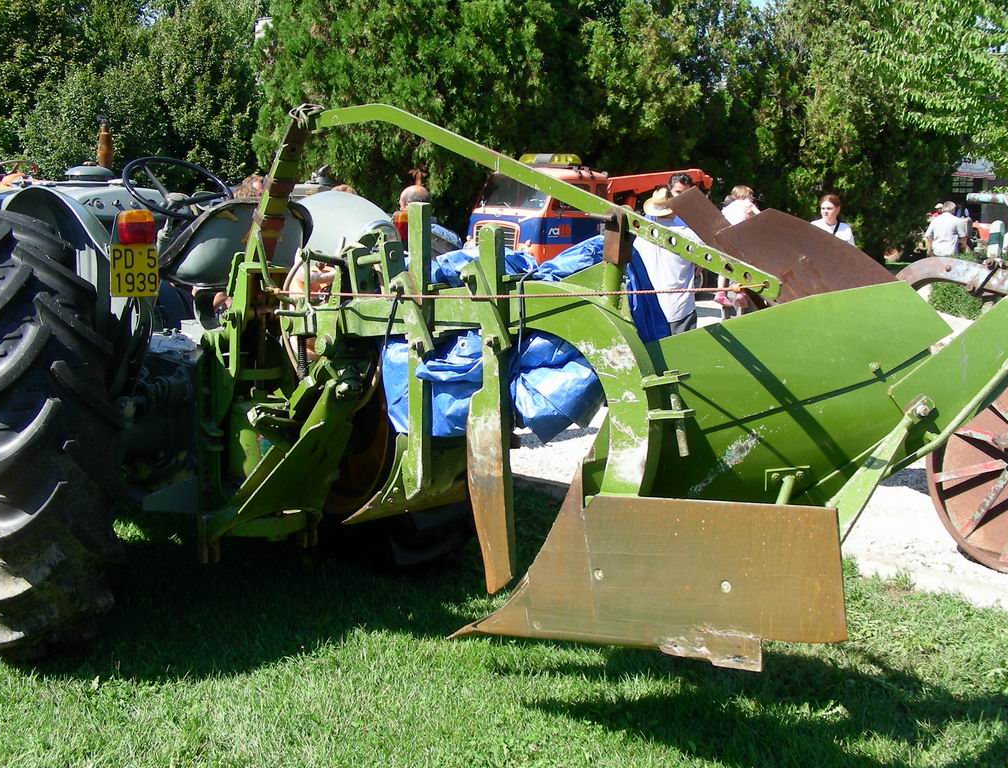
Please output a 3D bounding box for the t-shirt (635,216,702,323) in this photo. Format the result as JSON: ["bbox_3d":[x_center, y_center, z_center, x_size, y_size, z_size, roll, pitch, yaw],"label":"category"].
[{"bbox_3d":[1.200,-0.828,8.200,0.490,0.760,0.330,2,9,15],"label":"t-shirt"}]

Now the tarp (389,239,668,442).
[{"bbox_3d":[0.051,-0.126,3.100,0.800,0.520,0.360,6,11,35],"label":"tarp"}]

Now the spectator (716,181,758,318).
[{"bbox_3d":[1.877,-0.728,9.148,0.450,1.640,0.420,2,9,10],"label":"spectator"}]

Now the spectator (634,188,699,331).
[{"bbox_3d":[1.200,-0.606,8.307,0.500,1.660,0.350,2,9,15],"label":"spectator"}]

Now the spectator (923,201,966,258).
[{"bbox_3d":[6.402,-1.878,16.407,0.560,1.660,0.360,-1,9,-5],"label":"spectator"}]

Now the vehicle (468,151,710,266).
[{"bbox_3d":[1.758,-2.849,20.205,4.900,2.400,2.000,-8,12,-42],"label":"vehicle"}]

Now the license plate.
[{"bbox_3d":[-1.167,-0.360,3.550,0.165,0.165,0.012,-8,12,-41],"label":"license plate"}]

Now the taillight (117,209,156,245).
[{"bbox_3d":[-1.153,-0.491,3.530,0.092,0.105,0.055,-8,12,-41],"label":"taillight"}]

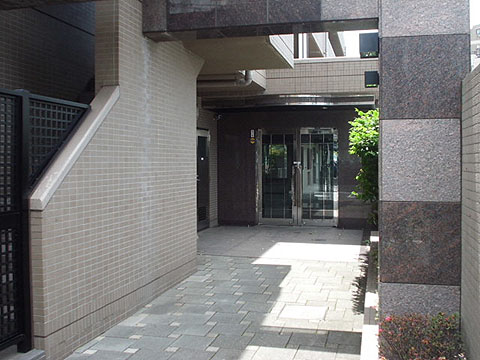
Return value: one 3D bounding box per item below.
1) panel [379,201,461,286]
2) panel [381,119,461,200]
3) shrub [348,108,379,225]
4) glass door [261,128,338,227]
[{"bbox_3d":[1.573,0.544,4.578,0.680,0.716,0.040,0,2,15],"label":"panel"},{"bbox_3d":[1.566,-0.167,4.558,0.677,0.708,0.040,0,2,15],"label":"panel"},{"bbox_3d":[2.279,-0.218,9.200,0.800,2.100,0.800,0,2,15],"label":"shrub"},{"bbox_3d":[1.265,-0.053,11.498,1.754,2.123,0.100,0,2,15],"label":"glass door"}]

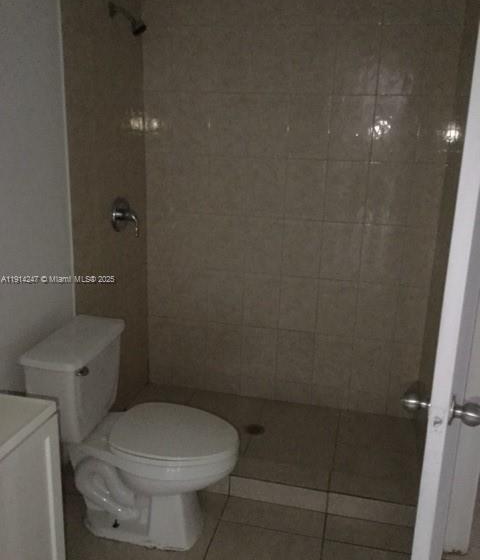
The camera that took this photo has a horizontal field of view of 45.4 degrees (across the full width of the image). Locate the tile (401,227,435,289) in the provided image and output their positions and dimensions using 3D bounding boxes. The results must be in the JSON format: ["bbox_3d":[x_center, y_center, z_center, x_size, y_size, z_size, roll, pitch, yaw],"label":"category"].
[{"bbox_3d":[0.877,-0.110,2.836,0.133,0.303,0.010,5,16,12],"label":"tile"}]

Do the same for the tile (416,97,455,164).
[{"bbox_3d":[0.894,-0.692,2.669,0.133,0.303,0.010,5,16,12],"label":"tile"}]

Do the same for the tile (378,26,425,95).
[{"bbox_3d":[0.735,-0.997,2.615,0.200,0.302,0.010,5,17,12],"label":"tile"}]

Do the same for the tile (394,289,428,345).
[{"bbox_3d":[0.869,0.181,2.920,0.133,0.303,0.010,5,16,12],"label":"tile"}]

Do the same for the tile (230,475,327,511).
[{"bbox_3d":[0.165,0.924,2.484,0.427,0.110,0.010,5,16,12],"label":"tile"}]

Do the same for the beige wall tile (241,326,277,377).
[{"bbox_3d":[0.104,0.404,3.180,0.200,0.302,0.010,5,17,12],"label":"beige wall tile"}]

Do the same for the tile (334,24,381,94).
[{"bbox_3d":[0.538,-1.015,2.655,0.200,0.302,0.010,5,17,12],"label":"tile"}]

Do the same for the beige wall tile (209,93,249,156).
[{"bbox_3d":[-0.055,-0.785,2.886,0.199,0.301,0.010,5,16,12],"label":"beige wall tile"}]

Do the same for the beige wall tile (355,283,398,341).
[{"bbox_3d":[0.706,0.166,2.954,0.202,0.303,0.010,5,16,12],"label":"beige wall tile"}]

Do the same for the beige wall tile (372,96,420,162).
[{"bbox_3d":[0.732,-0.713,2.716,0.199,0.301,0.010,5,16,12],"label":"beige wall tile"}]

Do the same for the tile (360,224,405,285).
[{"bbox_3d":[0.714,-0.128,2.881,0.199,0.301,0.010,5,16,12],"label":"tile"}]

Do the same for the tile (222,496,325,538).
[{"bbox_3d":[0.146,1.027,2.484,0.439,0.010,0.162,5,17,12],"label":"tile"}]

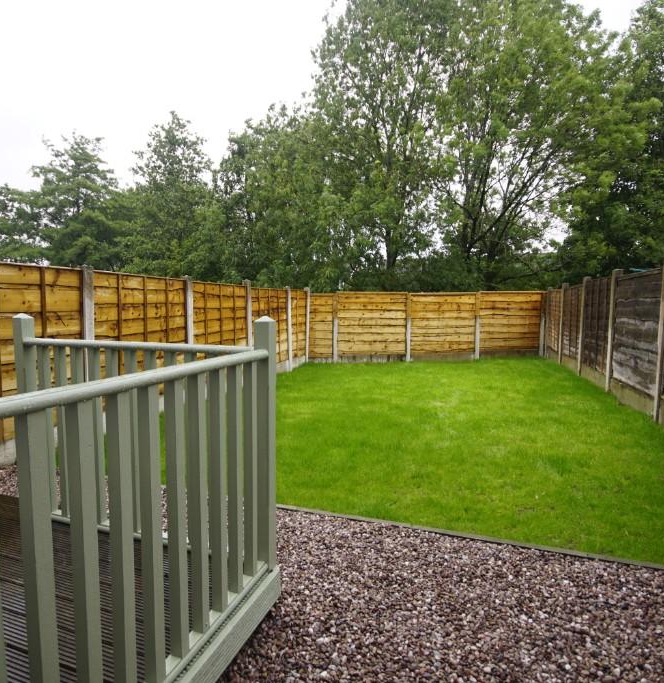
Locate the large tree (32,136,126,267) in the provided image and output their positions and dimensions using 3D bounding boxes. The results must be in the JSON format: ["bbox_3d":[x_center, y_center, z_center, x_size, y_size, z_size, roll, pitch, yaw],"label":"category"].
[{"bbox_3d":[-13.678,-5.676,24.586,5.000,10.619,5.000,-3,6,-29],"label":"large tree"}]

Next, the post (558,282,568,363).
[{"bbox_3d":[5.215,-0.376,10.226,0.100,1.820,0.110,2,5,17],"label":"post"}]

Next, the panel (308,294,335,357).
[{"bbox_3d":[-0.263,-0.377,11.386,0.640,1.590,0.050,-1,5,-10],"label":"panel"}]

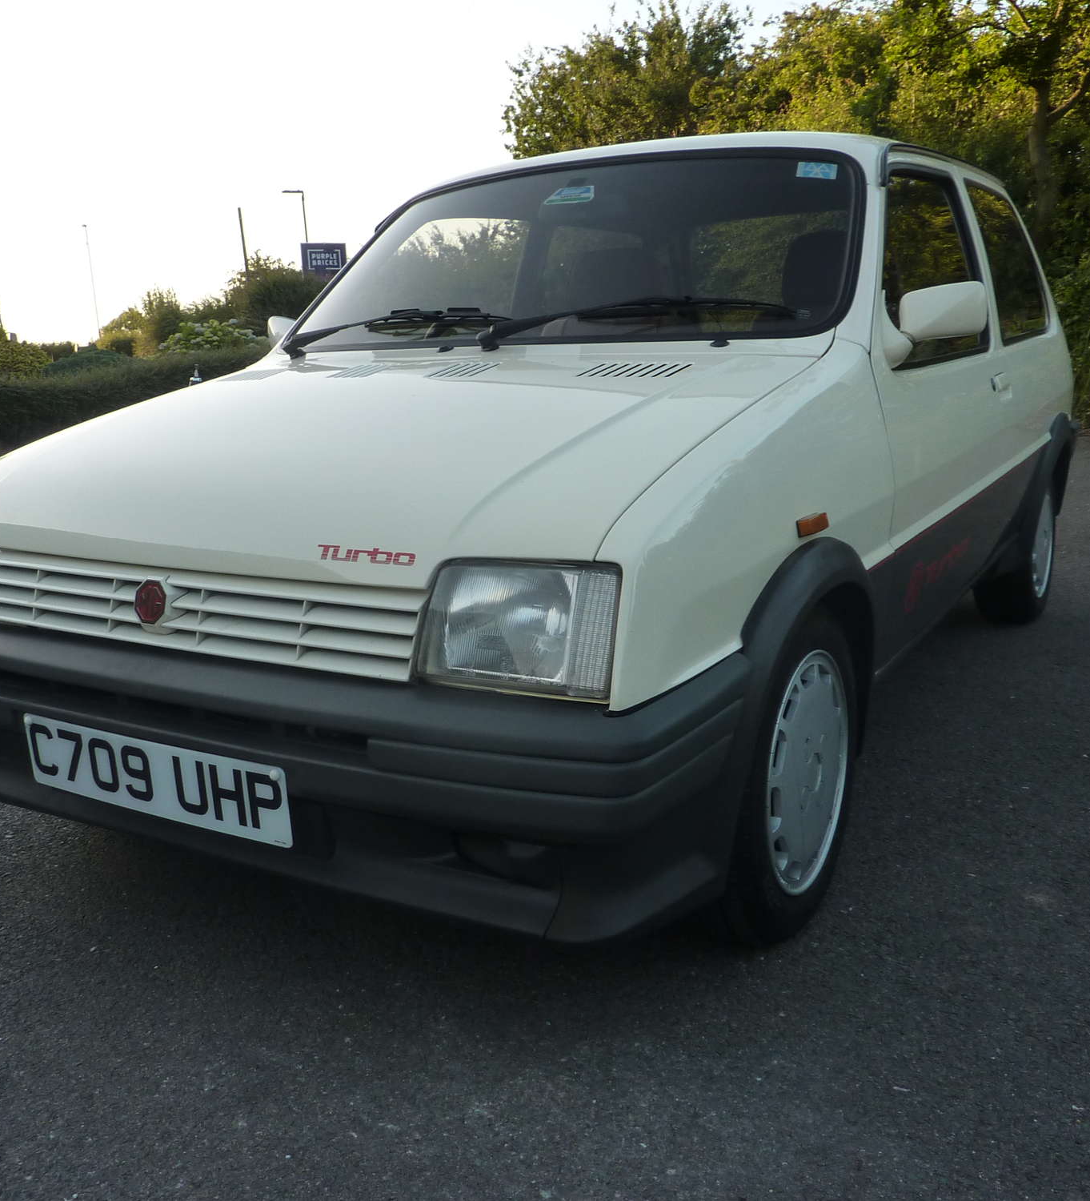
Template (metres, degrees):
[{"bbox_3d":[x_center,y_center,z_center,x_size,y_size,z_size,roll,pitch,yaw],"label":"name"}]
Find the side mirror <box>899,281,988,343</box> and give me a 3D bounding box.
[{"bbox_3d":[0.707,-0.509,2.033,0.165,0.105,0.110,6,15,30],"label":"side mirror"}]

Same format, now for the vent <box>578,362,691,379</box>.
[{"bbox_3d":[0.153,-0.405,2.050,0.190,0.018,0.105,6,25,30],"label":"vent"}]

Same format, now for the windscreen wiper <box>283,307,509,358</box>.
[{"bbox_3d":[-0.311,-0.566,2.471,0.590,0.085,0.090,6,15,30],"label":"windscreen wiper"}]

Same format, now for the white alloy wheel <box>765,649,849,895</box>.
[{"bbox_3d":[0.350,0.258,1.822,0.145,0.375,0.375,6,15,30],"label":"white alloy wheel"}]

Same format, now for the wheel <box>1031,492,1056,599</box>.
[{"bbox_3d":[1.521,-0.193,3.690,0.145,0.375,0.375,6,15,30],"label":"wheel"}]

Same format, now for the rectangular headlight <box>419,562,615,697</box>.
[{"bbox_3d":[-0.024,0.026,1.348,0.250,0.155,0.115,6,15,30],"label":"rectangular headlight"}]

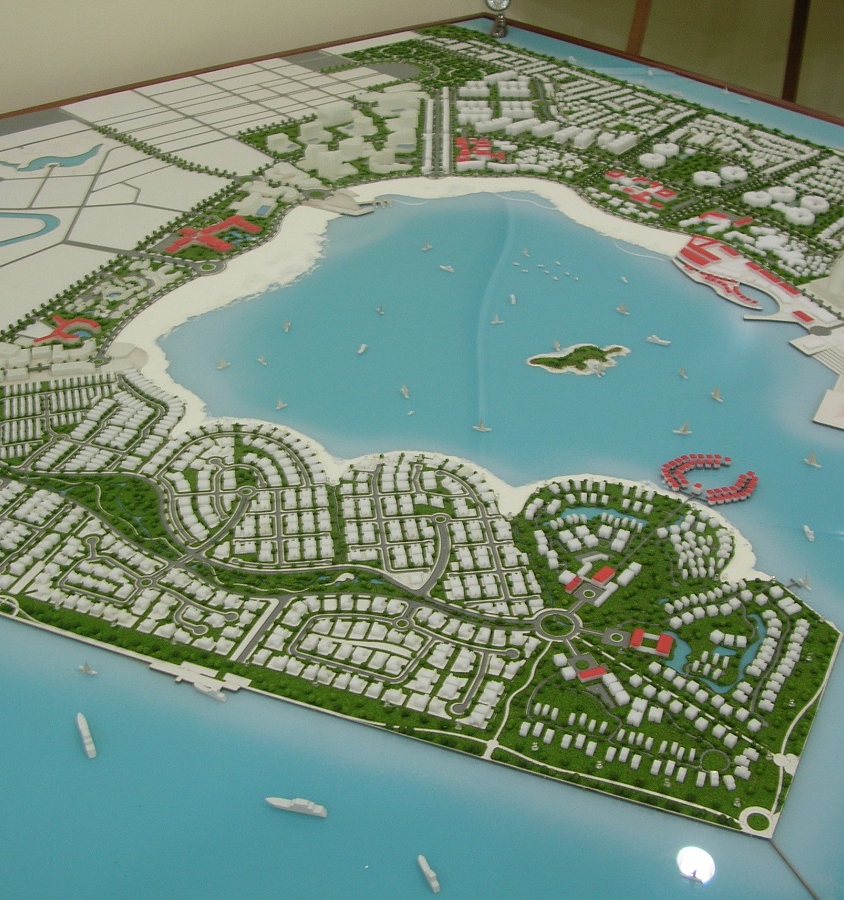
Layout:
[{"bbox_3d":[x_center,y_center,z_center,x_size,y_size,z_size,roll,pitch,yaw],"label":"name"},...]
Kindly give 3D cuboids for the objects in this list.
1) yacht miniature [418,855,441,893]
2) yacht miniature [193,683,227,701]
[{"bbox_3d":[0.006,0.355,1.019,0.007,0.008,0.036,-13,36,-19],"label":"yacht miniature"},{"bbox_3d":[-0.208,0.237,1.190,0.038,0.008,0.008,17,38,23],"label":"yacht miniature"}]

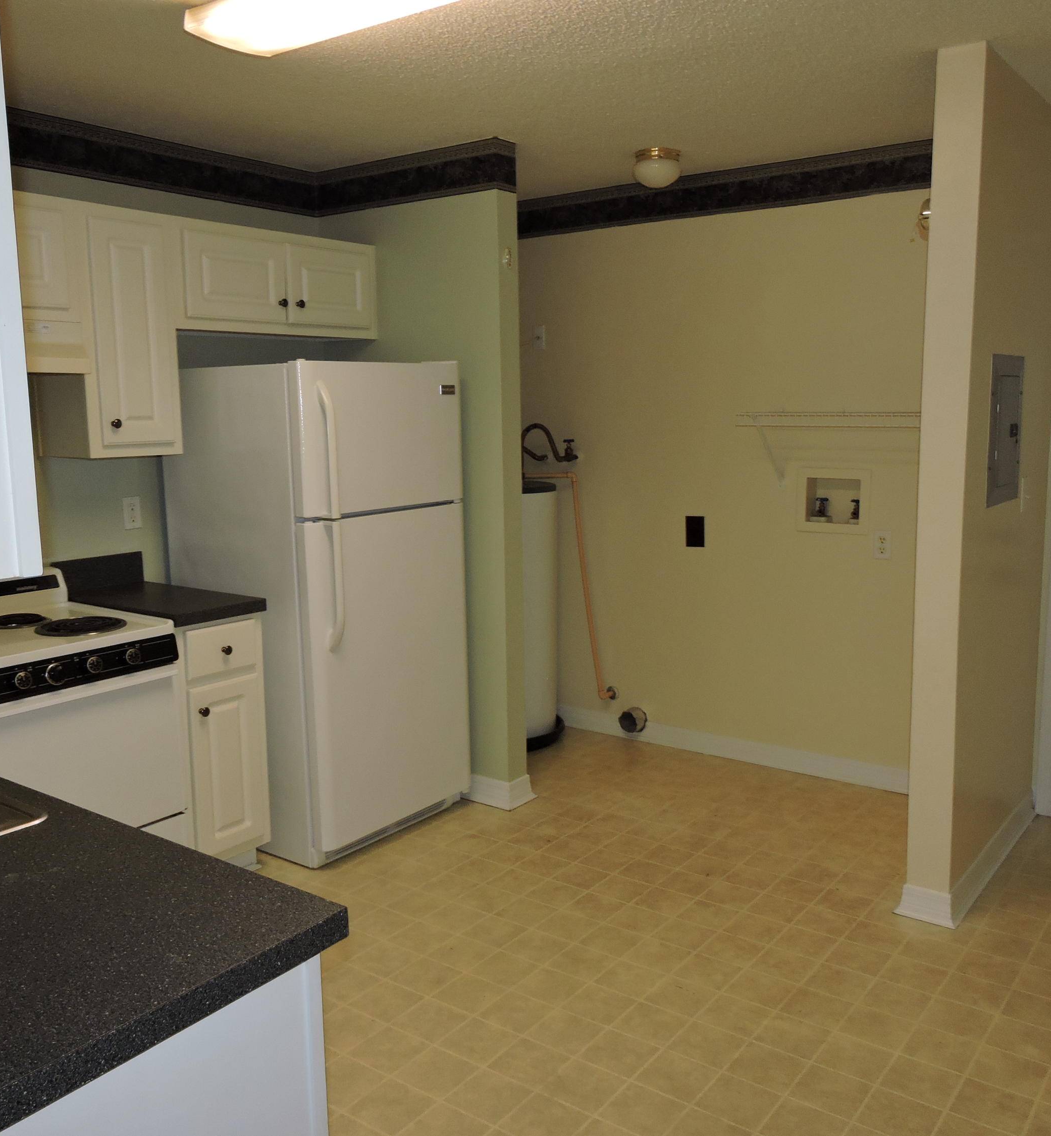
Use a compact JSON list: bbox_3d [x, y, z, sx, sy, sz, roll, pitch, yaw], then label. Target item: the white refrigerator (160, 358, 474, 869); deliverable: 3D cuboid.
[{"bbox_3d":[-0.742,0.116,3.870,0.760,1.685,0.755,5,11,37],"label":"white refrigerator"}]

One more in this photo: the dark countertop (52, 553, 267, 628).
[{"bbox_3d":[-1.226,0.073,3.542,0.655,0.140,0.345,5,11,37],"label":"dark countertop"}]

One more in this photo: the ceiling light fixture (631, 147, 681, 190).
[{"bbox_3d":[0.490,-1.469,3.890,0.180,0.130,0.180,-1,9,0],"label":"ceiling light fixture"}]

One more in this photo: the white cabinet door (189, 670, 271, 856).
[{"bbox_3d":[-0.974,0.634,3.425,0.022,0.585,0.262,5,11,37],"label":"white cabinet door"}]

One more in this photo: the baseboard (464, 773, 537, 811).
[{"bbox_3d":[-0.110,0.862,4.140,0.278,0.105,0.155,5,11,37],"label":"baseboard"}]

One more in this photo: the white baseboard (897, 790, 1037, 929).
[{"bbox_3d":[1.496,0.928,3.509,0.184,0.100,1.040,5,11,37],"label":"white baseboard"}]

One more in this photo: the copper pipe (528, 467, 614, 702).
[{"bbox_3d":[0.185,0.085,4.785,0.320,1.055,0.290,5,11,37],"label":"copper pipe"}]

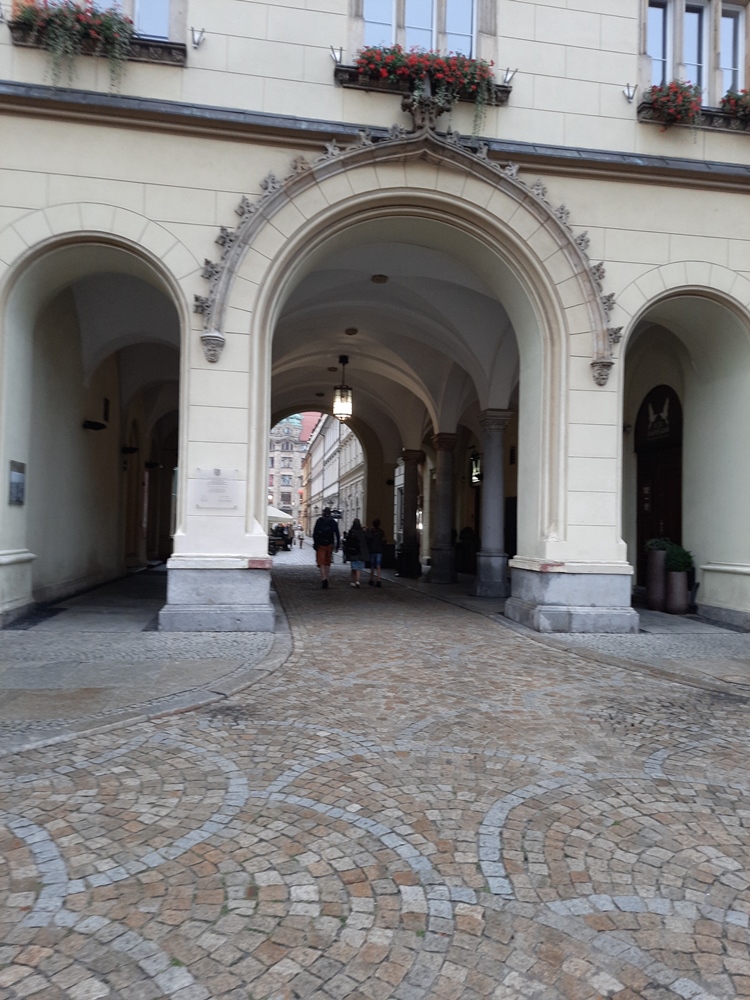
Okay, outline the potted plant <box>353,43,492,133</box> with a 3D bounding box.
[{"bbox_3d":[0.695,-5.717,9.719,1.950,1.000,0.480,2,-1,-9],"label":"potted plant"}]

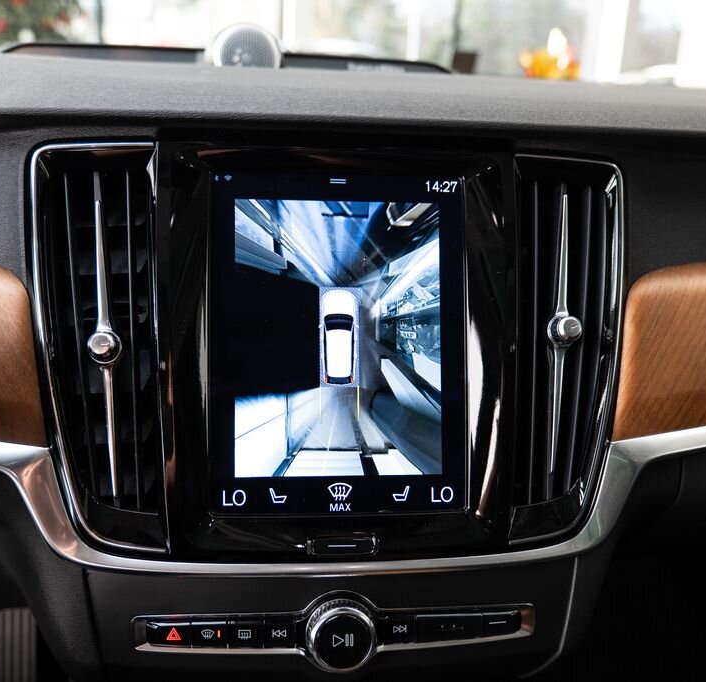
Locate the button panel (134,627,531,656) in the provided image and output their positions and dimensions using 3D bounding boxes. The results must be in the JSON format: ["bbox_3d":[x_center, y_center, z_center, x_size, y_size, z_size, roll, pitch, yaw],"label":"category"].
[{"bbox_3d":[-0.009,0.152,0.377,0.206,0.023,0.016,0,-5,-6],"label":"button panel"}]

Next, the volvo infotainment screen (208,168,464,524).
[{"bbox_3d":[-0.009,0.001,0.385,0.138,0.184,0.010,0,-5,-6],"label":"volvo infotainment screen"}]

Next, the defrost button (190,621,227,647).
[{"bbox_3d":[-0.074,0.150,0.367,0.018,0.013,0.009,0,-5,-6],"label":"defrost button"}]

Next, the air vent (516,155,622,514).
[{"bbox_3d":[0.116,0.000,0.404,0.060,0.203,0.030,0,-5,-6],"label":"air vent"}]

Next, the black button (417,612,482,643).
[{"bbox_3d":[0.050,0.152,0.381,0.036,0.014,0.009,0,-5,-6],"label":"black button"}]

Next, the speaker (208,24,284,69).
[{"bbox_3d":[-0.087,-0.227,0.585,0.057,0.054,0.045,1,6,-6],"label":"speaker"}]

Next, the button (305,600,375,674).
[{"bbox_3d":[-0.006,0.151,0.366,0.035,0.035,0.018,0,-5,-6],"label":"button"}]

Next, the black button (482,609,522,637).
[{"bbox_3d":[0.079,0.151,0.384,0.022,0.014,0.009,0,-5,-6],"label":"black button"}]

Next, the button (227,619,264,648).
[{"bbox_3d":[-0.055,0.151,0.369,0.018,0.015,0.009,0,-5,-6],"label":"button"}]

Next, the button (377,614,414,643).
[{"bbox_3d":[0.022,0.152,0.378,0.019,0.014,0.009,0,-5,-6],"label":"button"}]

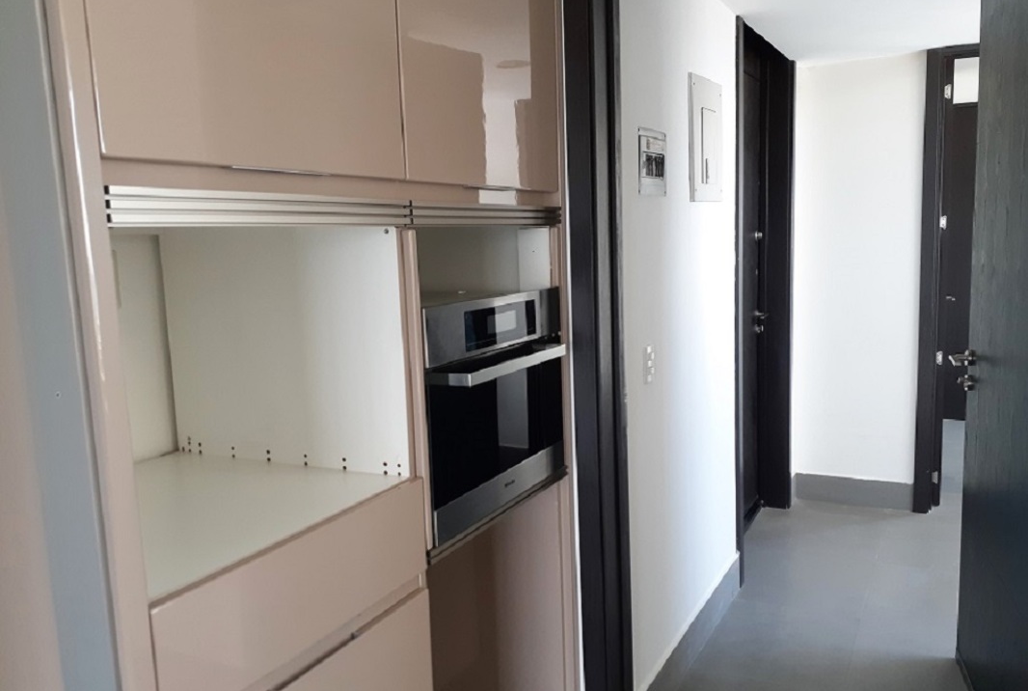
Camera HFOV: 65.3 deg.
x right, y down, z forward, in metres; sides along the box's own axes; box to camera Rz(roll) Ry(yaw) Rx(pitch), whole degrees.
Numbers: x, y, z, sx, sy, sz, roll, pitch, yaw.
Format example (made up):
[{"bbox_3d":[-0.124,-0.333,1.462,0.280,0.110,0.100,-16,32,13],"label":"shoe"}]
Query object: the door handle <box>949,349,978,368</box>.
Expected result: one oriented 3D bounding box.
[{"bbox_3d":[1.472,0.043,2.635,0.062,0.054,0.156,1,9,22],"label":"door handle"}]

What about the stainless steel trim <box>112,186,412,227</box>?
[{"bbox_3d":[-0.339,-0.200,1.197,0.025,0.046,0.605,2,9,28],"label":"stainless steel trim"}]

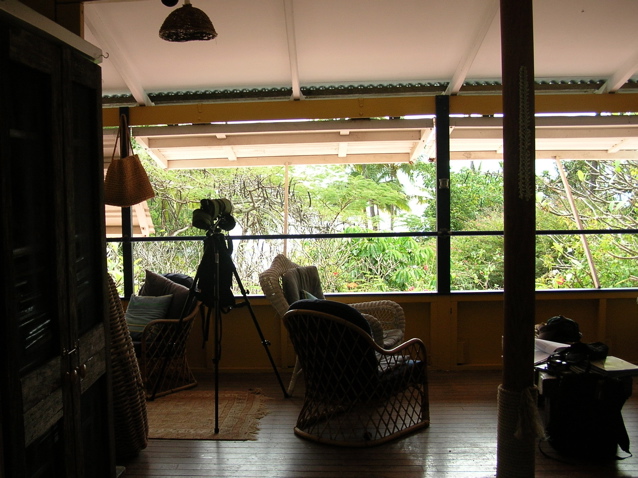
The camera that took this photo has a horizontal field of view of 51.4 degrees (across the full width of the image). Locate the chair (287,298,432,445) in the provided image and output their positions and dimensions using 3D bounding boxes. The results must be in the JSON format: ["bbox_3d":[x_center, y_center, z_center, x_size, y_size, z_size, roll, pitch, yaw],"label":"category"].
[{"bbox_3d":[0.256,0.839,4.410,0.700,0.880,0.740,2,5,42],"label":"chair"}]

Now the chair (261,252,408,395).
[{"bbox_3d":[0.149,0.681,5.399,0.950,1.070,0.710,0,4,23],"label":"chair"}]

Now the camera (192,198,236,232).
[{"bbox_3d":[-0.769,-0.170,4.858,0.220,0.260,0.280,2,5,37],"label":"camera"}]

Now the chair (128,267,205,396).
[{"bbox_3d":[-1.322,0.774,5.640,0.700,0.920,0.690,-5,5,-44],"label":"chair"}]

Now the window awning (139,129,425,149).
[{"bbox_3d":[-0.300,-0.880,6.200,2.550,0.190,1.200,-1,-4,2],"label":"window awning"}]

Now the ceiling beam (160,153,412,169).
[{"bbox_3d":[-0.301,-0.837,7.074,2.600,0.100,0.060,-1,4,4],"label":"ceiling beam"}]

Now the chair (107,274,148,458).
[{"bbox_3d":[-1.470,0.754,4.302,0.720,1.140,0.750,-1,4,8],"label":"chair"}]

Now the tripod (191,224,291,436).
[{"bbox_3d":[-0.809,0.576,4.810,1.030,1.400,0.850,-1,4,4],"label":"tripod"}]

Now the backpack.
[{"bbox_3d":[1.605,1.043,3.964,0.440,0.470,0.260,0,4,12],"label":"backpack"}]

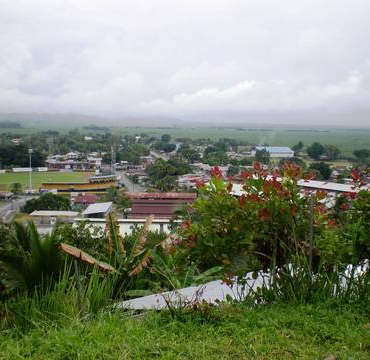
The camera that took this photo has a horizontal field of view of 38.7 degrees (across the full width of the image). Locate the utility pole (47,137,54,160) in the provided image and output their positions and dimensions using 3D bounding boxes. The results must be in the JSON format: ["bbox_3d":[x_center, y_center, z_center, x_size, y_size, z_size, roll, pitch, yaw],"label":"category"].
[{"bbox_3d":[-109.362,-21.519,428.428,4.200,25.500,1.500,-2,7,-25],"label":"utility pole"}]

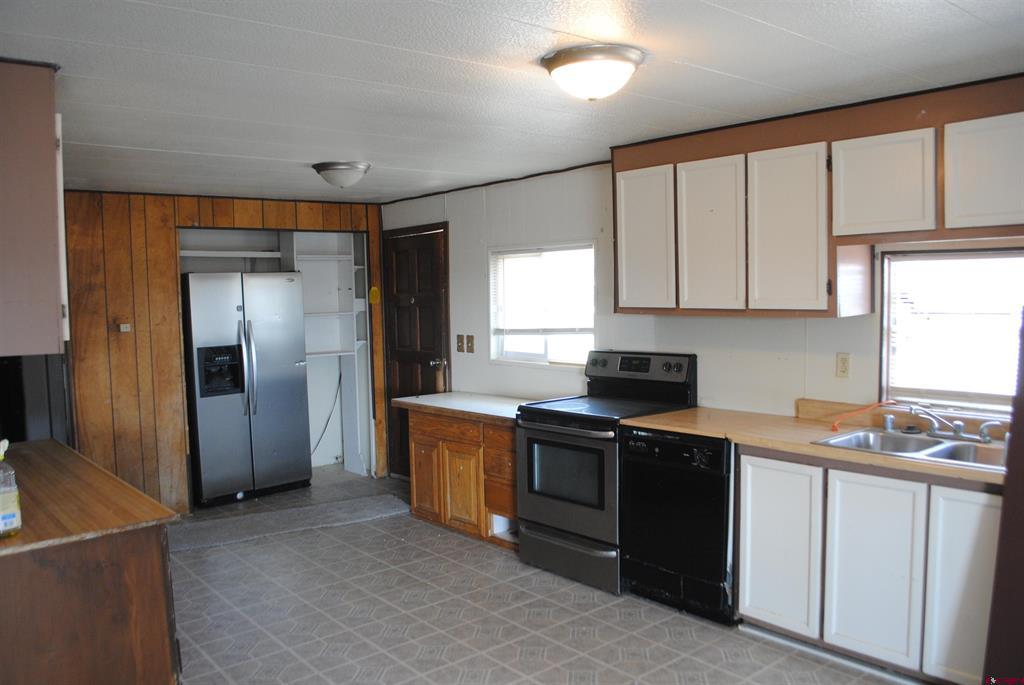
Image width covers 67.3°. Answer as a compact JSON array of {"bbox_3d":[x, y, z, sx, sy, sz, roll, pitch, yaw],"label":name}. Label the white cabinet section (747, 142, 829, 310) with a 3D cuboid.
[{"bbox_3d":[1.236,-0.507,3.451,0.022,0.718,0.374,-6,6,-42],"label":"white cabinet section"}]

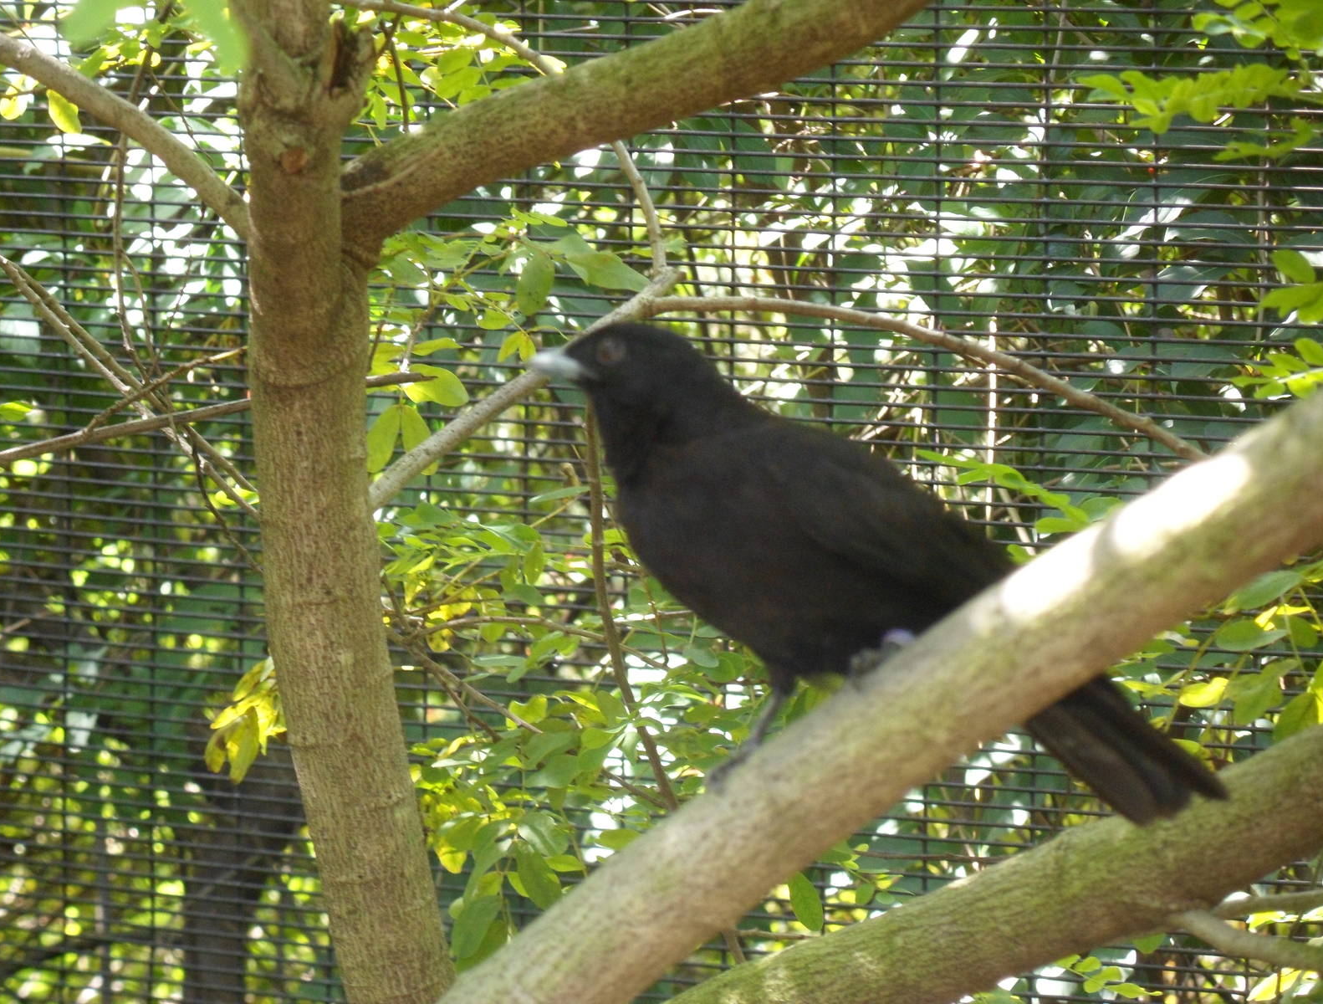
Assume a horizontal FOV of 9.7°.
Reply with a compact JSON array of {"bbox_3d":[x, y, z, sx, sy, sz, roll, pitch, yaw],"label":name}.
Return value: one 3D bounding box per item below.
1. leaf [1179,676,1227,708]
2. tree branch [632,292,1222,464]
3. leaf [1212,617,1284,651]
[{"bbox_3d":[0.332,0.116,4.760,0.032,0.015,0.013,-20,0,0],"label":"leaf"},{"bbox_3d":[0.165,-0.085,4.850,0.363,0.042,0.035,16,0,9],"label":"tree branch"},{"bbox_3d":[0.361,0.081,4.760,0.045,0.019,0.013,-7,0,0],"label":"leaf"}]

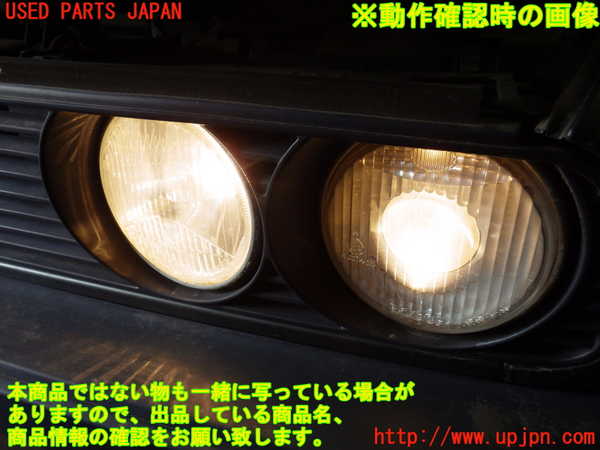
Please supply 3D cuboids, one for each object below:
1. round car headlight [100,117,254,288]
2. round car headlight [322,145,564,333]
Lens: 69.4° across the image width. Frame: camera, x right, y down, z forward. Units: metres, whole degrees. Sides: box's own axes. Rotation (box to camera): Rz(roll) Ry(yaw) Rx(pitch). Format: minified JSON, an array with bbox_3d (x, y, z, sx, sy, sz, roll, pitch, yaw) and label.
[{"bbox_3d":[-0.084,-0.026,0.339,0.147,0.147,0.080,14,30,25],"label":"round car headlight"},{"bbox_3d":[0.090,-0.001,0.291,0.147,0.147,0.080,14,30,25],"label":"round car headlight"}]

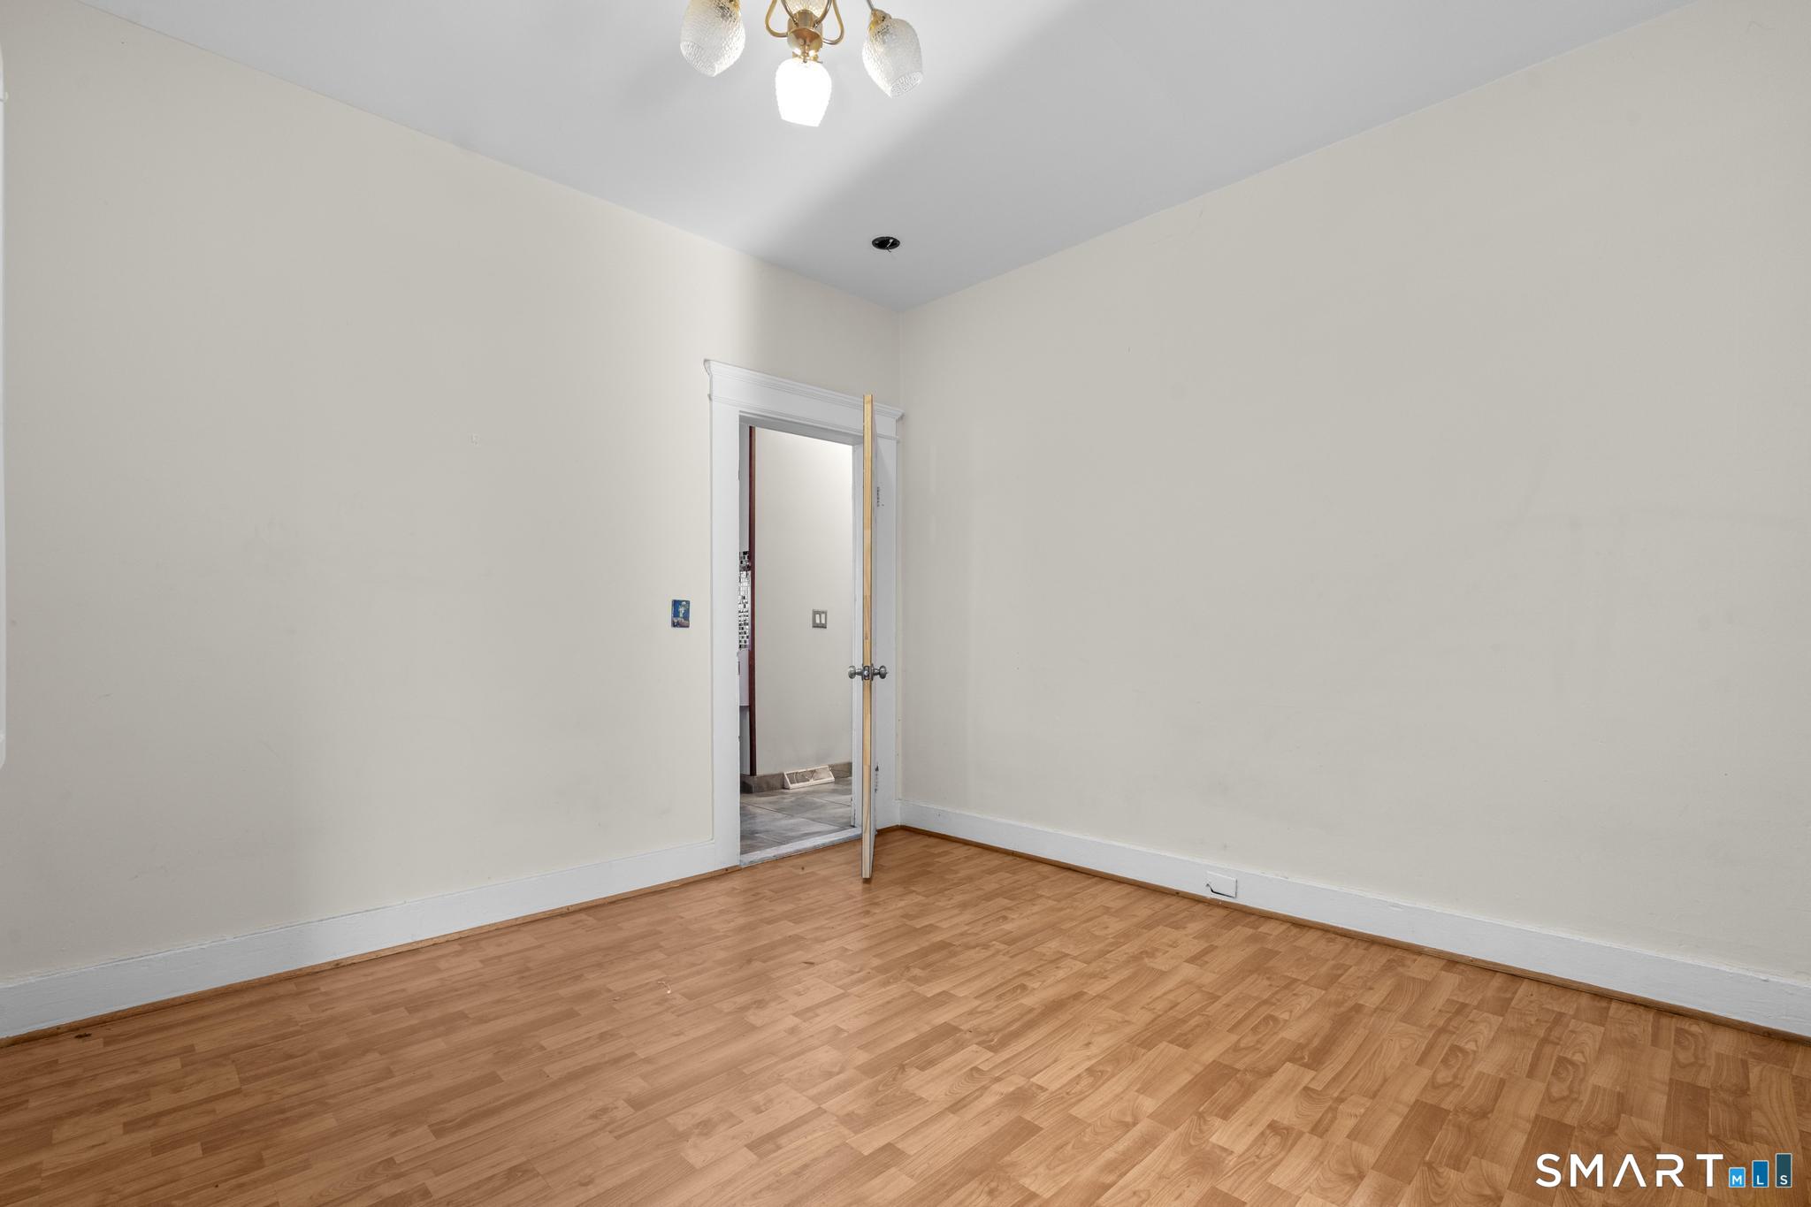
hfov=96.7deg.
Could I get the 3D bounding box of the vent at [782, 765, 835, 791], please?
[{"bbox_3d":[-0.635,1.159,5.360,0.067,0.104,0.377,-2,-2,45],"label":"vent"}]

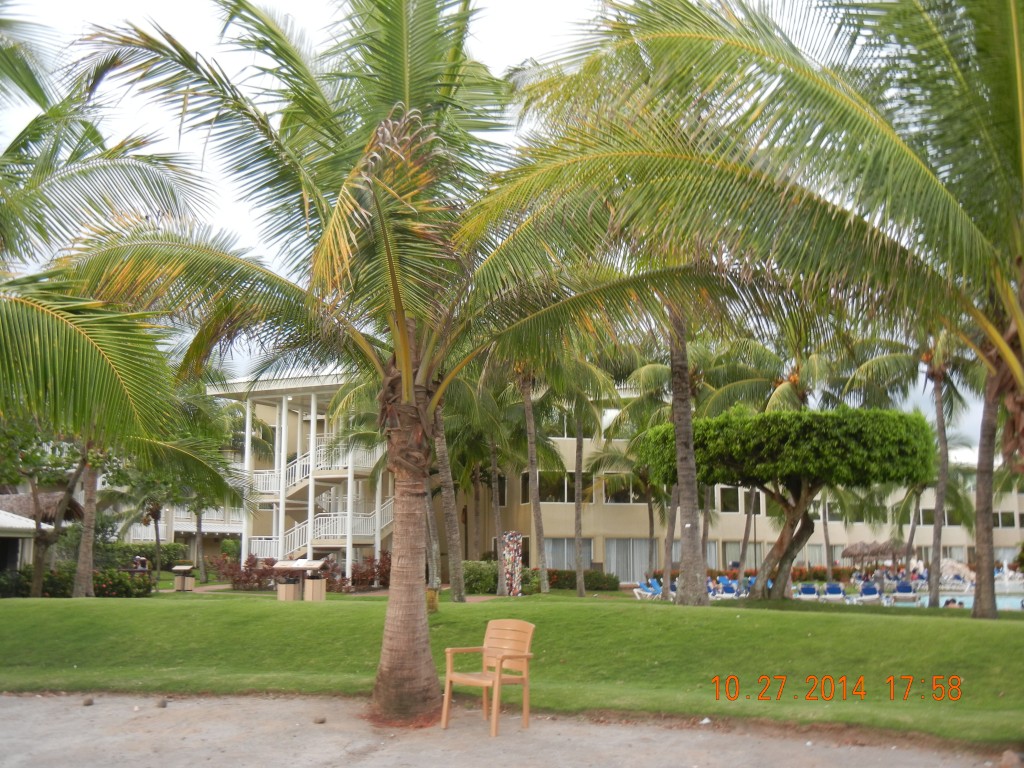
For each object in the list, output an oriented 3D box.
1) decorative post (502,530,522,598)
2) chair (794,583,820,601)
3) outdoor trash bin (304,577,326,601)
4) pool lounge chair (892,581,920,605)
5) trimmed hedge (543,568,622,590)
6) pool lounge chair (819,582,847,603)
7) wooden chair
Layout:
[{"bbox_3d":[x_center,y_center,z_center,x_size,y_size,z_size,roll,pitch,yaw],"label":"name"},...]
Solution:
[{"bbox_3d":[0.016,5.679,36.500,0.580,2.080,0.580,0,-8,0],"label":"decorative post"},{"bbox_3d":[8.500,5.960,33.300,0.700,0.680,1.850,-2,-8,12],"label":"chair"},{"bbox_3d":[-4.088,4.389,24.000,0.450,0.660,0.450,0,-8,0],"label":"outdoor trash bin"},{"bbox_3d":[10.573,5.616,31.000,0.700,0.680,1.850,-2,-8,12],"label":"pool lounge chair"},{"bbox_3d":[2.689,7.475,44.000,2.850,0.820,1.100,0,-8,0],"label":"trimmed hedge"},{"bbox_3d":[8.945,5.791,32.200,0.700,0.680,1.850,-2,-8,12],"label":"pool lounge chair"},{"bbox_3d":[-0.200,2.514,9.963,0.580,0.890,0.600,-6,-10,38],"label":"wooden chair"}]

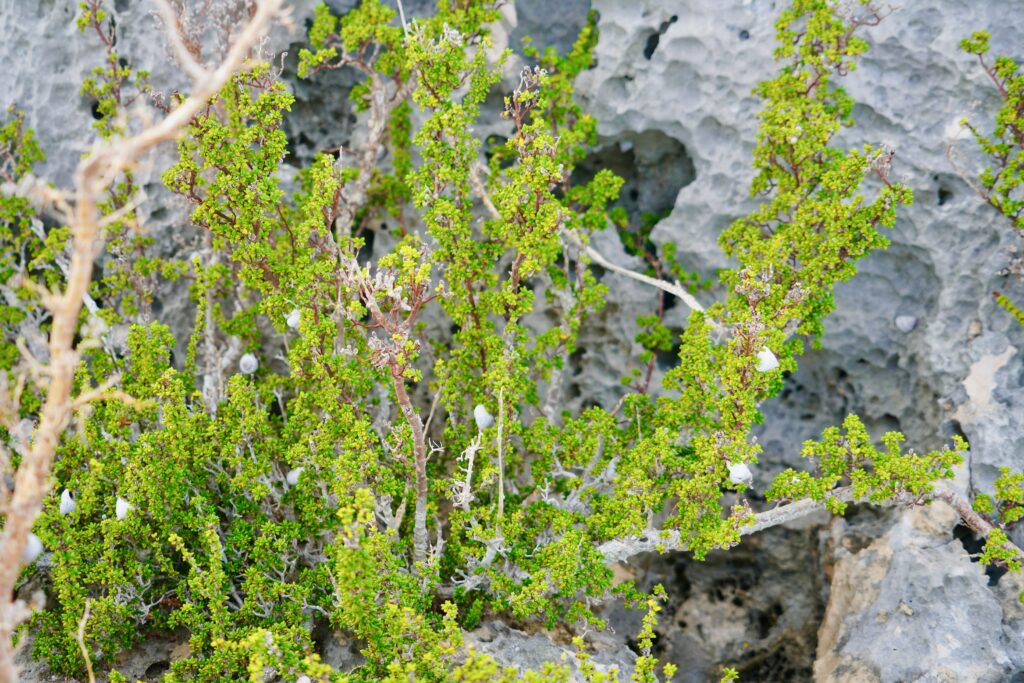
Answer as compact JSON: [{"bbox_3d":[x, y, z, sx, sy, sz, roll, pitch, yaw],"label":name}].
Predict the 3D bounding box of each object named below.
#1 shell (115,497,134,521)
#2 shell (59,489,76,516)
[{"bbox_3d":[-0.300,0.129,1.960,0.016,0.019,0.016,0,14,0],"label":"shell"},{"bbox_3d":[-0.344,0.125,1.960,0.015,0.021,0.015,0,14,0],"label":"shell"}]

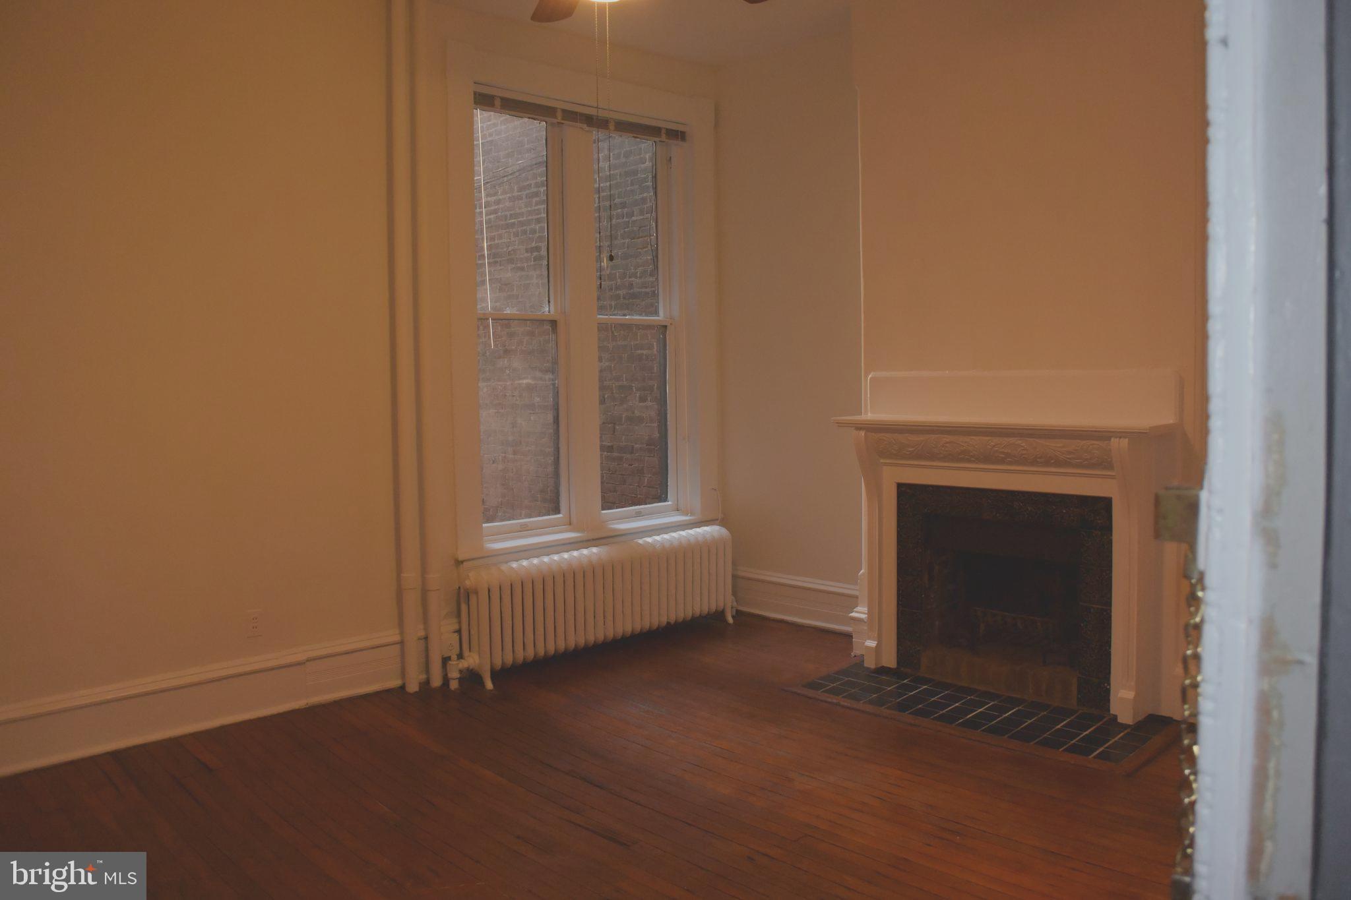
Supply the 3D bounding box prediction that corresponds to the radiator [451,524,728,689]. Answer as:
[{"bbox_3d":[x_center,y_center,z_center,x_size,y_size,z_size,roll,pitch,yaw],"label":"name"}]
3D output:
[{"bbox_3d":[-0.360,0.792,5.367,1.790,0.545,0.240,-5,6,-43],"label":"radiator"}]

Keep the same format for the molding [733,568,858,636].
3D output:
[{"bbox_3d":[0.685,0.875,5.986,0.920,0.265,0.040,3,6,44],"label":"molding"}]

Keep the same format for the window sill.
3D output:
[{"bbox_3d":[-0.422,0.465,5.562,1.760,0.110,0.160,-5,6,-43],"label":"window sill"}]

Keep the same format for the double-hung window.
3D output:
[{"bbox_3d":[-0.471,-0.666,5.480,1.430,2.220,0.130,-5,6,-43],"label":"double-hung window"}]

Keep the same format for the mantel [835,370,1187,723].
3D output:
[{"bbox_3d":[1.431,0.375,4.572,1.485,1.450,0.310,3,6,44],"label":"mantel"}]

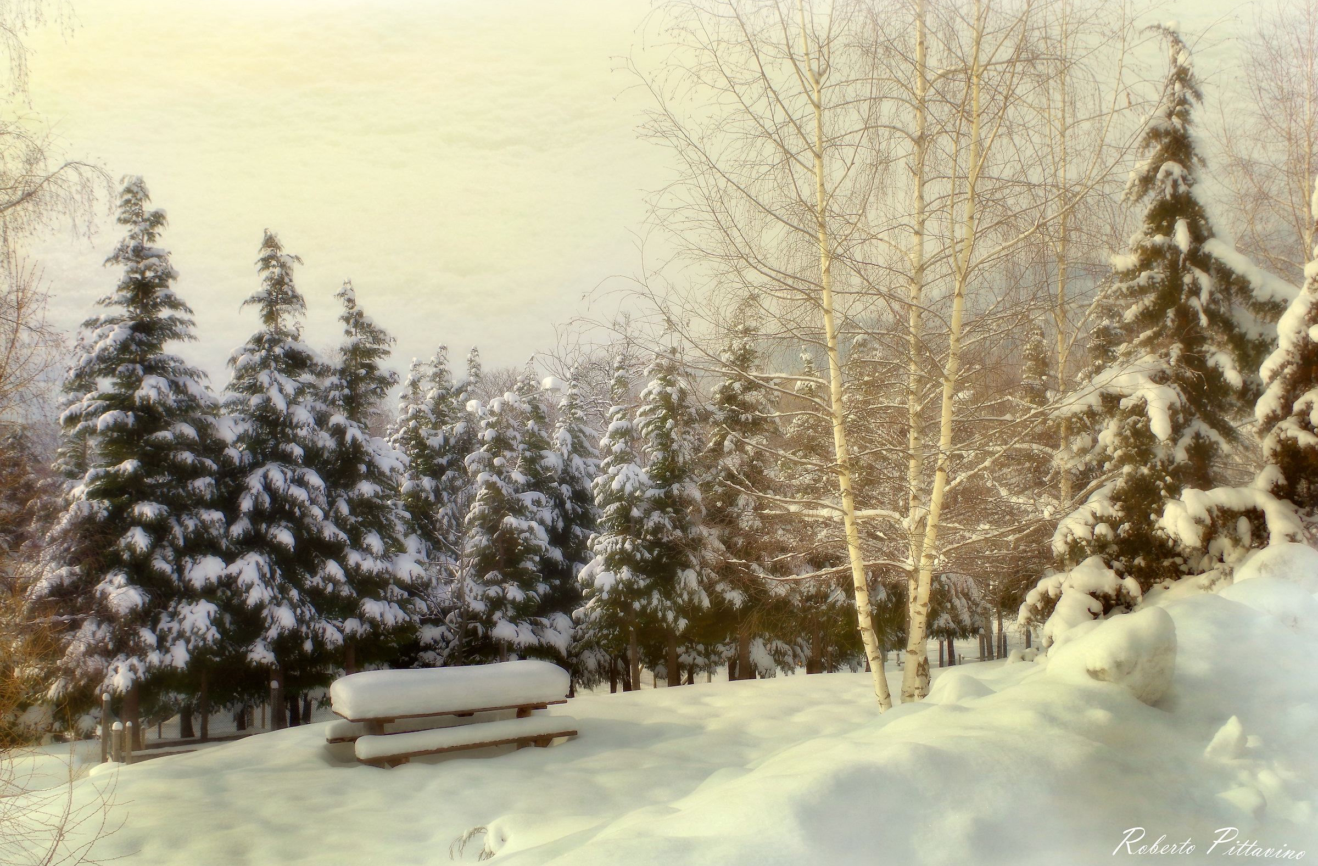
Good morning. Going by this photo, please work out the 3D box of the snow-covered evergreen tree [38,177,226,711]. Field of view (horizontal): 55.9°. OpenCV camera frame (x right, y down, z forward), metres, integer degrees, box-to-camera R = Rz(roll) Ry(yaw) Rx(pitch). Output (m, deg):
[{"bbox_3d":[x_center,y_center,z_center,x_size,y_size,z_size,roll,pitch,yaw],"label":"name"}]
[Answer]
[{"bbox_3d":[-8.497,0.423,20.243,3.050,9.290,3.050,0,-3,0],"label":"snow-covered evergreen tree"}]

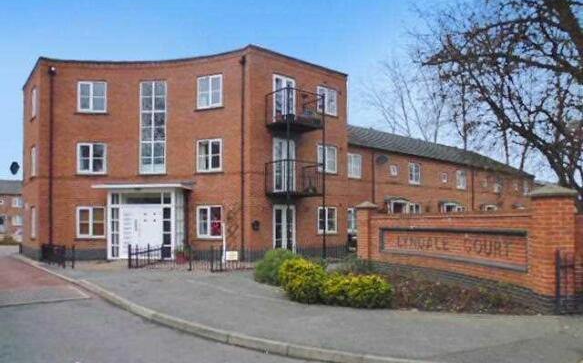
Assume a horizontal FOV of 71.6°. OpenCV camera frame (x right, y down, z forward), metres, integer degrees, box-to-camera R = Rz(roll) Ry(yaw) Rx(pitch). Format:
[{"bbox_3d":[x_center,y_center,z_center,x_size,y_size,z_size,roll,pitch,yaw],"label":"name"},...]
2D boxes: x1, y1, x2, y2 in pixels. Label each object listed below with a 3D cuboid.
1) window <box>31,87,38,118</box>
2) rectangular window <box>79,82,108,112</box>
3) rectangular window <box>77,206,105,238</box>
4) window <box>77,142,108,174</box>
[{"bbox_3d":[-11.575,-3.504,18.200,0.130,1.330,1.200,3,-4,-39],"label":"window"},{"bbox_3d":[-8.441,-3.565,17.150,1.220,1.300,0.120,0,-3,-5],"label":"rectangular window"},{"bbox_3d":[-8.389,1.720,16.950,1.220,1.300,0.120,0,-3,-5],"label":"rectangular window"},{"bbox_3d":[-8.396,-0.958,17.050,1.220,1.300,0.120,0,-3,-5],"label":"window"}]

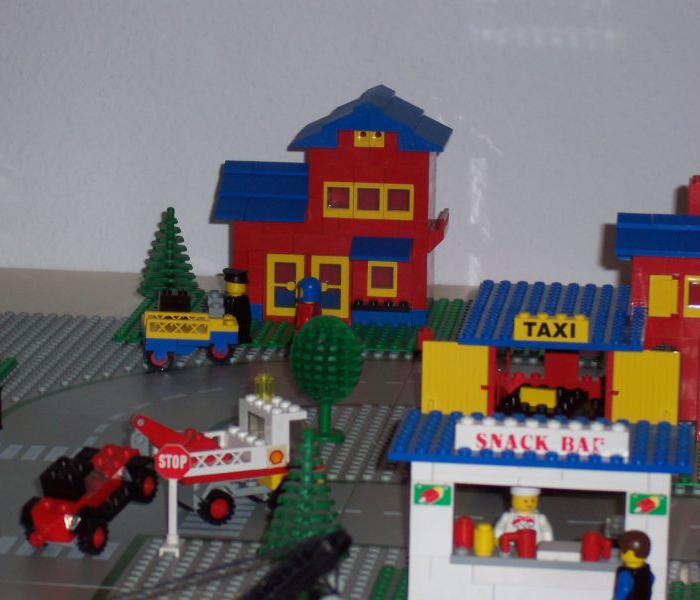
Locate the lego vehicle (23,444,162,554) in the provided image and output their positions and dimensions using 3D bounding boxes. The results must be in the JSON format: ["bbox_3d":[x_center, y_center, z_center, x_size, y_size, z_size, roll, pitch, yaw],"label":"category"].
[{"bbox_3d":[-0.107,0.077,1.347,0.033,0.029,0.058,6,31,29],"label":"lego vehicle"}]

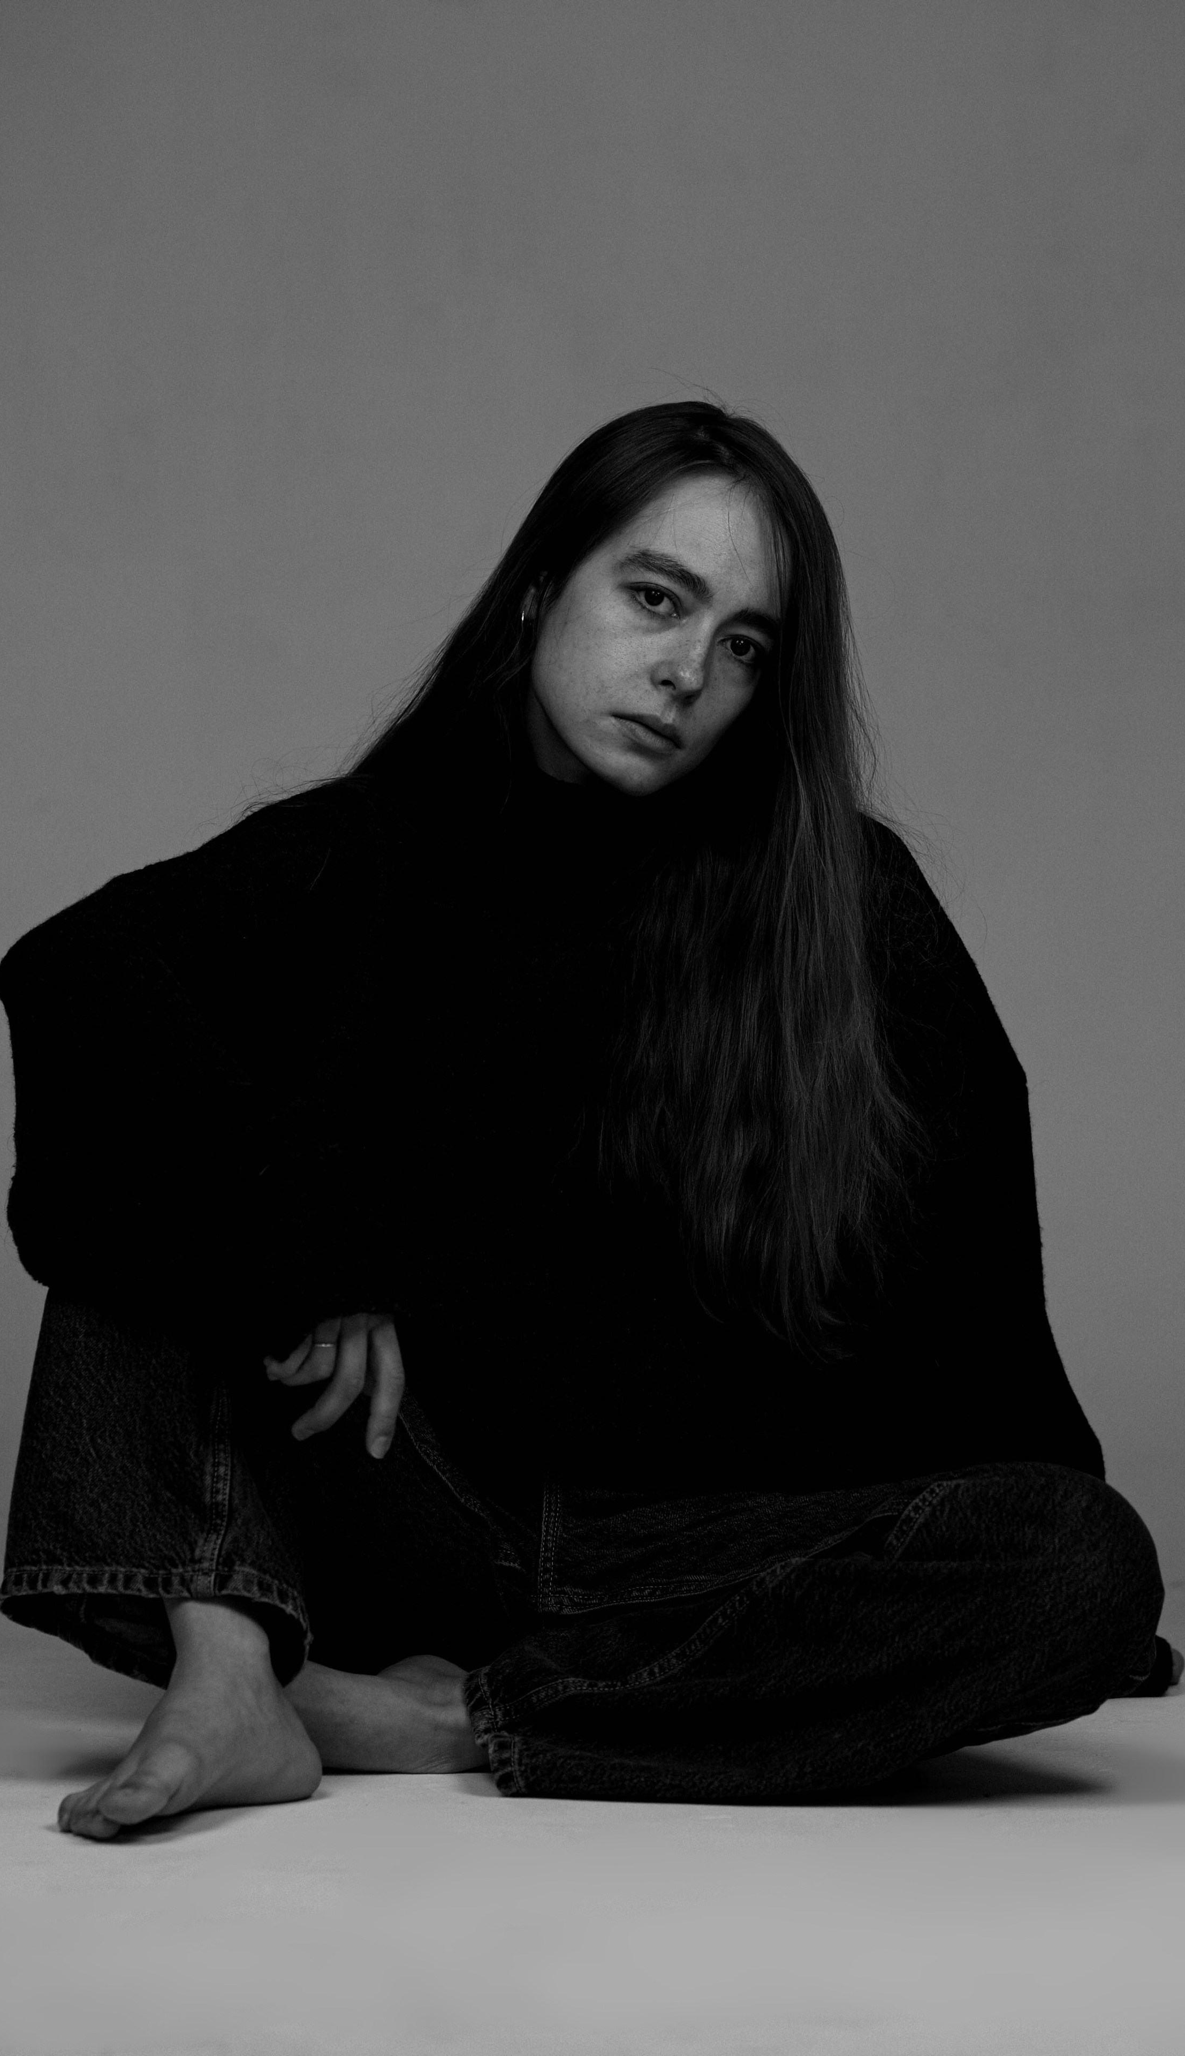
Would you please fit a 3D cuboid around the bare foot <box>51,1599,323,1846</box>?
[{"bbox_3d":[-0.221,0.381,4.060,0.088,0.120,0.230,1,1,32],"label":"bare foot"}]

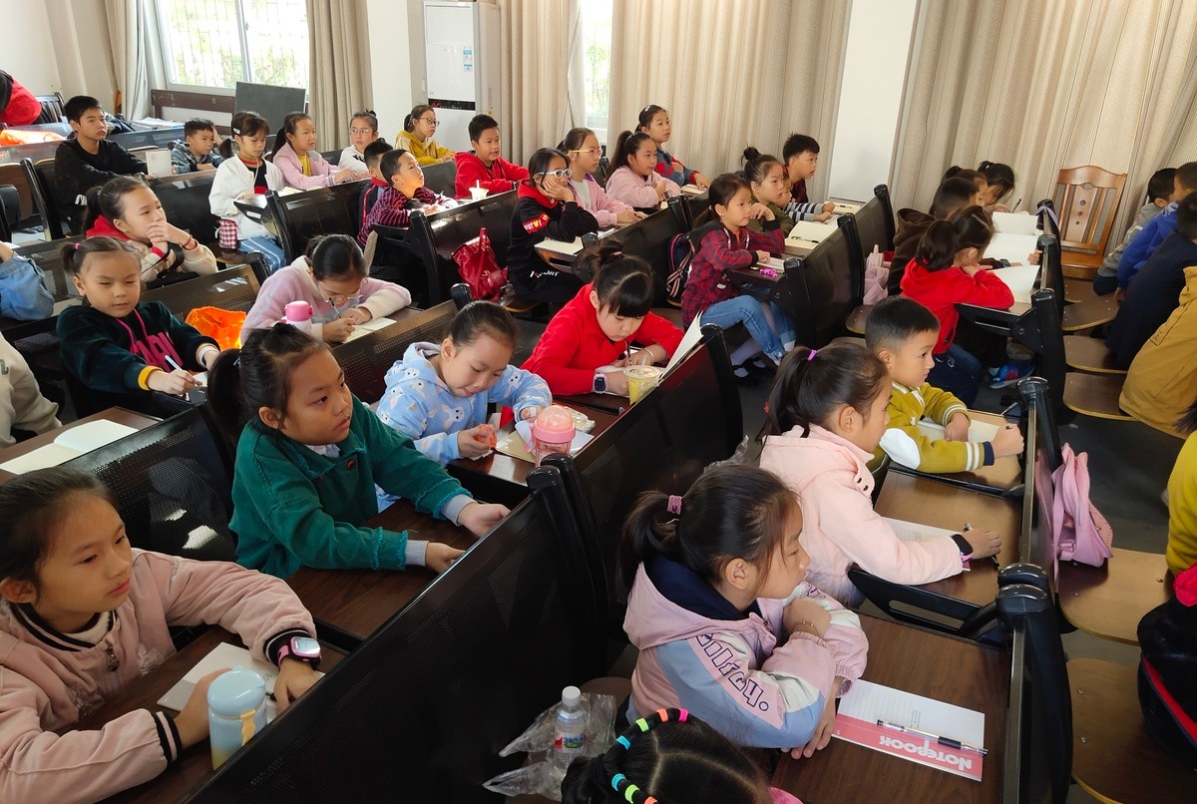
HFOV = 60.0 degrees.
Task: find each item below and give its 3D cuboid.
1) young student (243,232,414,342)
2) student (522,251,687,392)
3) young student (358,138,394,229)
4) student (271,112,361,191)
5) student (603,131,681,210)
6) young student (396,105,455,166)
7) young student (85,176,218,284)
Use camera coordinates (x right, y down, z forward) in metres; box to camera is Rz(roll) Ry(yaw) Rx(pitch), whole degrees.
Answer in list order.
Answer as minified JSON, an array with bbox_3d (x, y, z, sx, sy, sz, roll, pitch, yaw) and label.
[{"bbox_3d":[-0.877,-0.047,3.423,0.520,0.980,0.500,10,23,24],"label":"young student"},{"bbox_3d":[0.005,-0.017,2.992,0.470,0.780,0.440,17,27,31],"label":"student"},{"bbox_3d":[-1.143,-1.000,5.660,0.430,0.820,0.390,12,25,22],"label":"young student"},{"bbox_3d":[-1.560,-1.029,5.801,0.580,1.140,0.400,11,22,20],"label":"student"},{"bbox_3d":[0.200,-0.915,5.649,0.520,1.070,0.420,11,23,26],"label":"student"},{"bbox_3d":[-1.137,-1.394,6.863,0.520,1.080,0.420,9,22,21],"label":"young student"},{"bbox_3d":[-1.577,-0.217,3.682,0.560,1.120,0.420,11,22,20],"label":"young student"}]

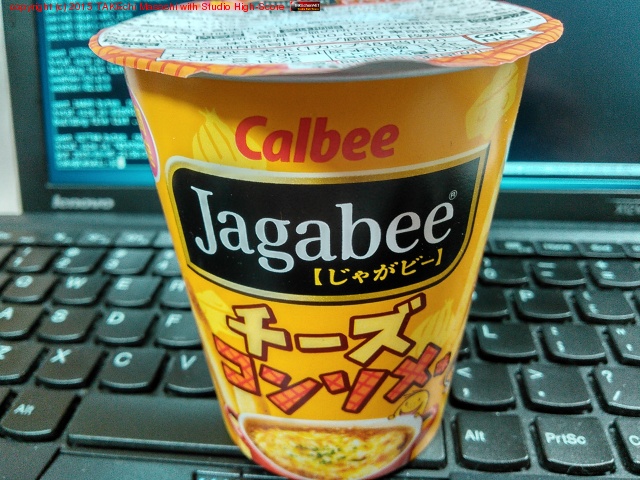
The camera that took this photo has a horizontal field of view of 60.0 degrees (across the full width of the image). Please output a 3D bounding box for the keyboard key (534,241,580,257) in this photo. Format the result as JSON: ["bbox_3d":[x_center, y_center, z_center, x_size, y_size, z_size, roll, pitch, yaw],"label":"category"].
[{"bbox_3d":[0.086,0.003,0.201,0.014,0.003,0.009,1,31,6],"label":"keyboard key"}]

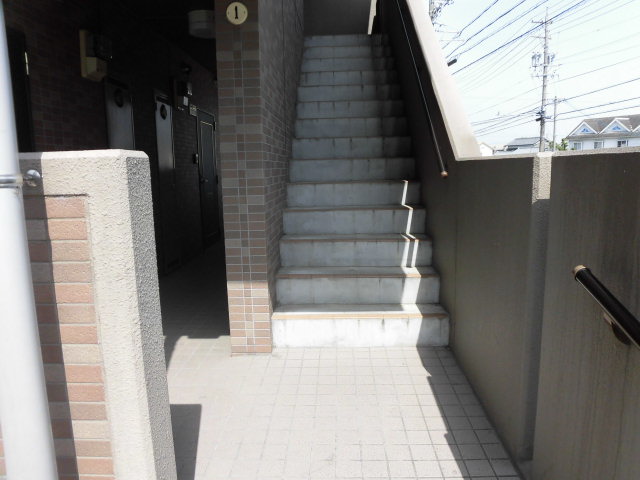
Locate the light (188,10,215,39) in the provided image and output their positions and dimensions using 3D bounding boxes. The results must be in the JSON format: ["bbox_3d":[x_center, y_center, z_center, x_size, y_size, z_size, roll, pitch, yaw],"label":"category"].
[{"bbox_3d":[-1.097,-2.069,4.271,0.333,0.170,0.333,-1,10,3],"label":"light"}]

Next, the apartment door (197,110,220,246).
[{"bbox_3d":[-1.651,-0.915,6.610,0.071,1.949,0.899,-1,10,3],"label":"apartment door"}]

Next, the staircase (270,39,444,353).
[{"bbox_3d":[0.300,-0.969,4.305,1.102,2.766,3.510,-1,10,3],"label":"staircase"}]

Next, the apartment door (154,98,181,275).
[{"bbox_3d":[-1.718,-0.631,5.010,0.071,1.929,0.515,-1,10,3],"label":"apartment door"}]

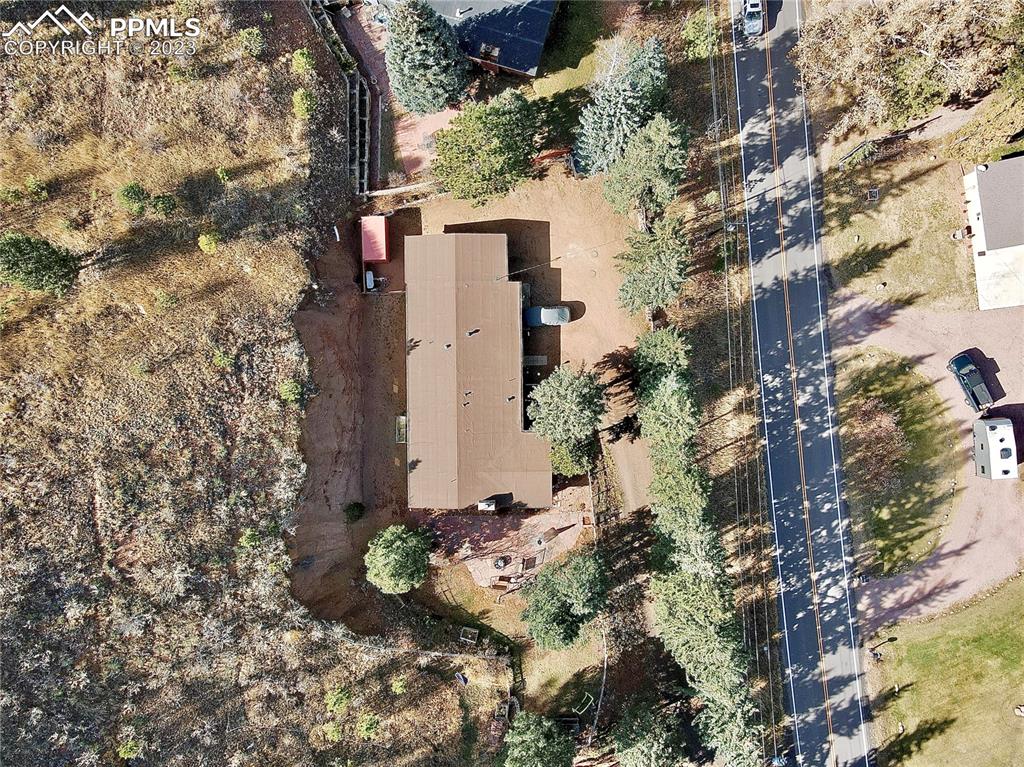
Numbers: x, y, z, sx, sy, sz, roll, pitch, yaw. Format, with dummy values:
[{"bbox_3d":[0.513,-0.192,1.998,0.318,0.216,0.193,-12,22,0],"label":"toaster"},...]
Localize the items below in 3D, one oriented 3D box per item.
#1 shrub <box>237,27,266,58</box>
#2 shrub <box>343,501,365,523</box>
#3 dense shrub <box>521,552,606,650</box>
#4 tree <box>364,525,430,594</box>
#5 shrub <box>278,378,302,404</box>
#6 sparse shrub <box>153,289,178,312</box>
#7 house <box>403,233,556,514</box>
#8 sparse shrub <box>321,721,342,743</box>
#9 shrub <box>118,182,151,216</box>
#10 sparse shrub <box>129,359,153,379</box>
[{"bbox_3d":[-25.638,-33.561,69.837,2.850,2.330,3.040,0,90,0],"label":"shrub"},{"bbox_3d":[-15.360,12.400,68.750,1.960,1.500,2.000,0,90,0],"label":"shrub"},{"bbox_3d":[4.990,20.450,67.500,7.550,8.000,7.690,0,90,0],"label":"dense shrub"},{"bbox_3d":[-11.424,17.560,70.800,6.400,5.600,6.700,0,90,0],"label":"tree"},{"bbox_3d":[-21.870,0.790,70.063,2.280,1.870,2.470,0,90,0],"label":"shrub"},{"bbox_3d":[-33.188,-8.069,68.162,2.220,1.680,2.030,0,90,0],"label":"sparse shrub"},{"bbox_3d":[-3.320,-1.150,71.600,14.500,4.700,27.400,-1,90,0],"label":"house"},{"bbox_3d":[-17.976,34.657,70.669,2.110,1.660,2.110,0,90,0],"label":"sparse shrub"},{"bbox_3d":[-33.550,-16.310,62.900,2.430,2.200,2.730,0,90,0],"label":"shrub"},{"bbox_3d":[-33.270,-1.340,63.550,1.810,1.300,1.780,0,90,0],"label":"sparse shrub"}]

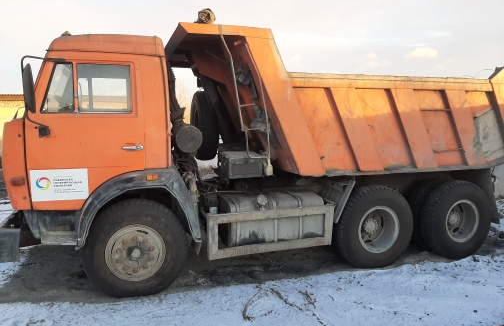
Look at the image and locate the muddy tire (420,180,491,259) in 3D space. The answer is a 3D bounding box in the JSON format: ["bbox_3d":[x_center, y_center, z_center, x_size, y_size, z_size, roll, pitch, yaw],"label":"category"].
[{"bbox_3d":[2.777,0.766,5.149,1.038,1.038,0.287,-2,6,-18],"label":"muddy tire"}]

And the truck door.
[{"bbox_3d":[-1.562,-0.269,3.616,1.020,1.392,0.140,-2,6,-18],"label":"truck door"}]

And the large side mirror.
[{"bbox_3d":[-1.902,-0.634,3.236,0.075,0.390,0.180,-5,7,-40],"label":"large side mirror"}]

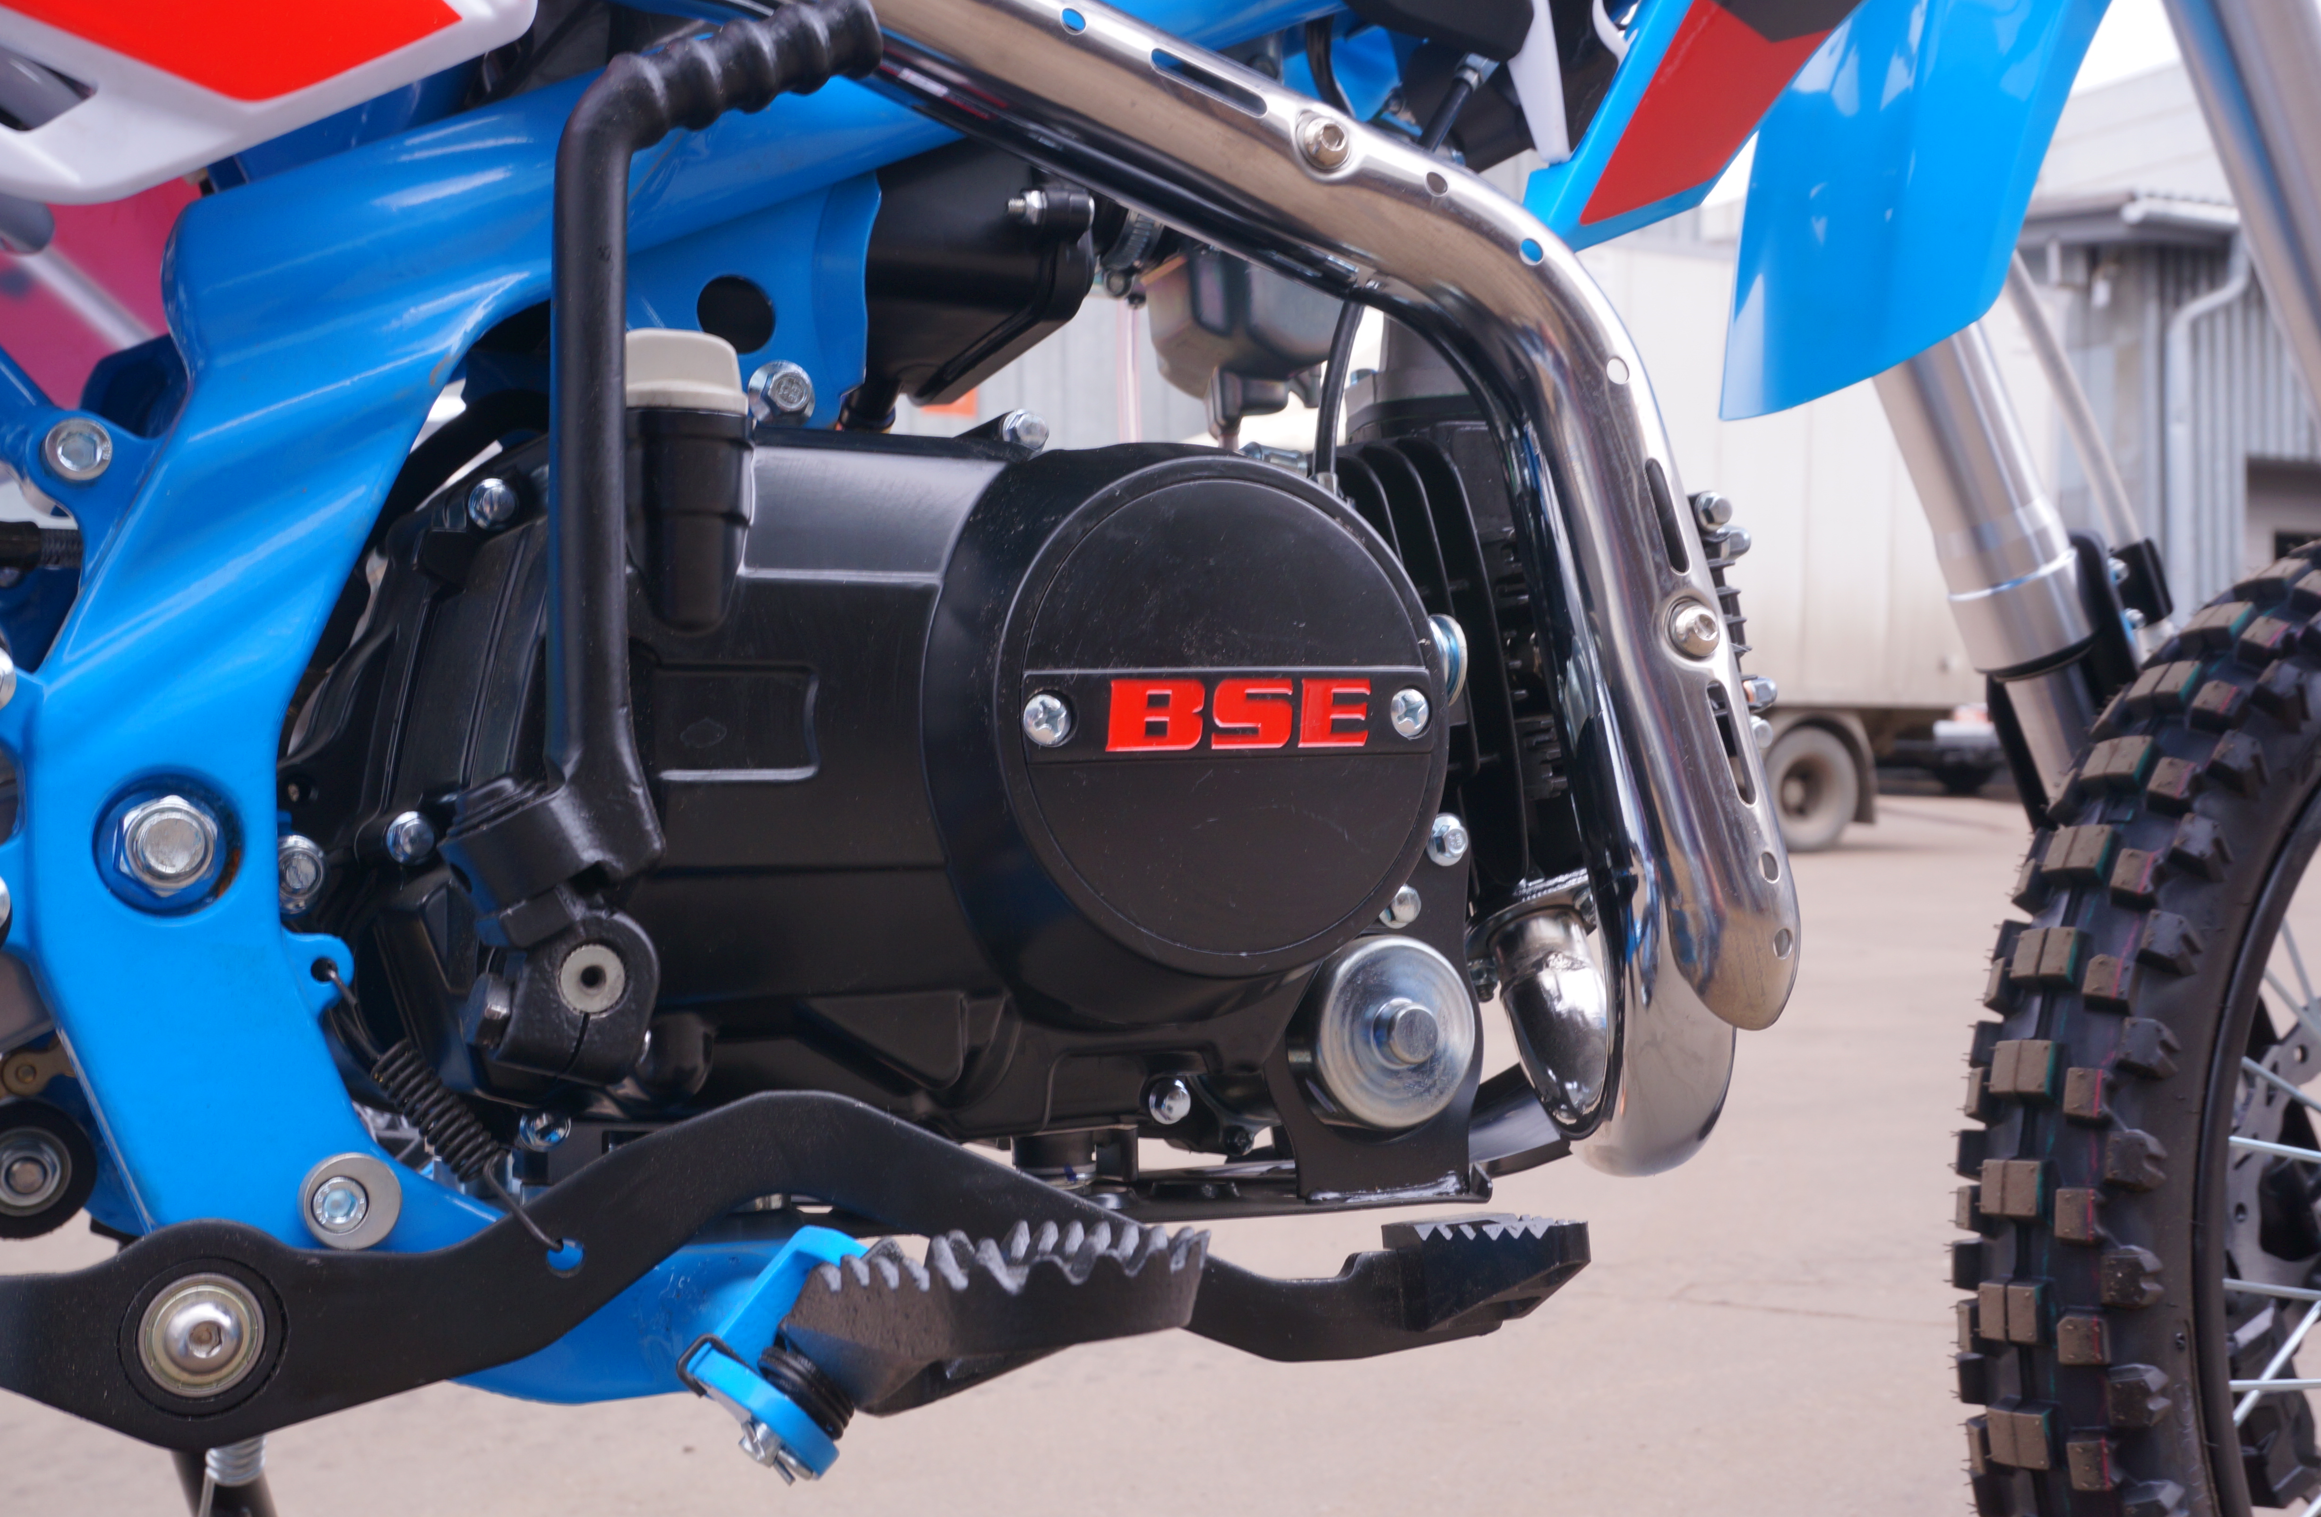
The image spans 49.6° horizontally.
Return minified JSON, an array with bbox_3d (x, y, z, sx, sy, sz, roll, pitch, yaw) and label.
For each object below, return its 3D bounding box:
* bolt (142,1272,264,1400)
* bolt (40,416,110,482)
[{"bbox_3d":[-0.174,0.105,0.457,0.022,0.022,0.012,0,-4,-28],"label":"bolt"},{"bbox_3d":[-0.224,-0.064,0.520,0.013,0.013,0.009,0,-1,-28],"label":"bolt"}]

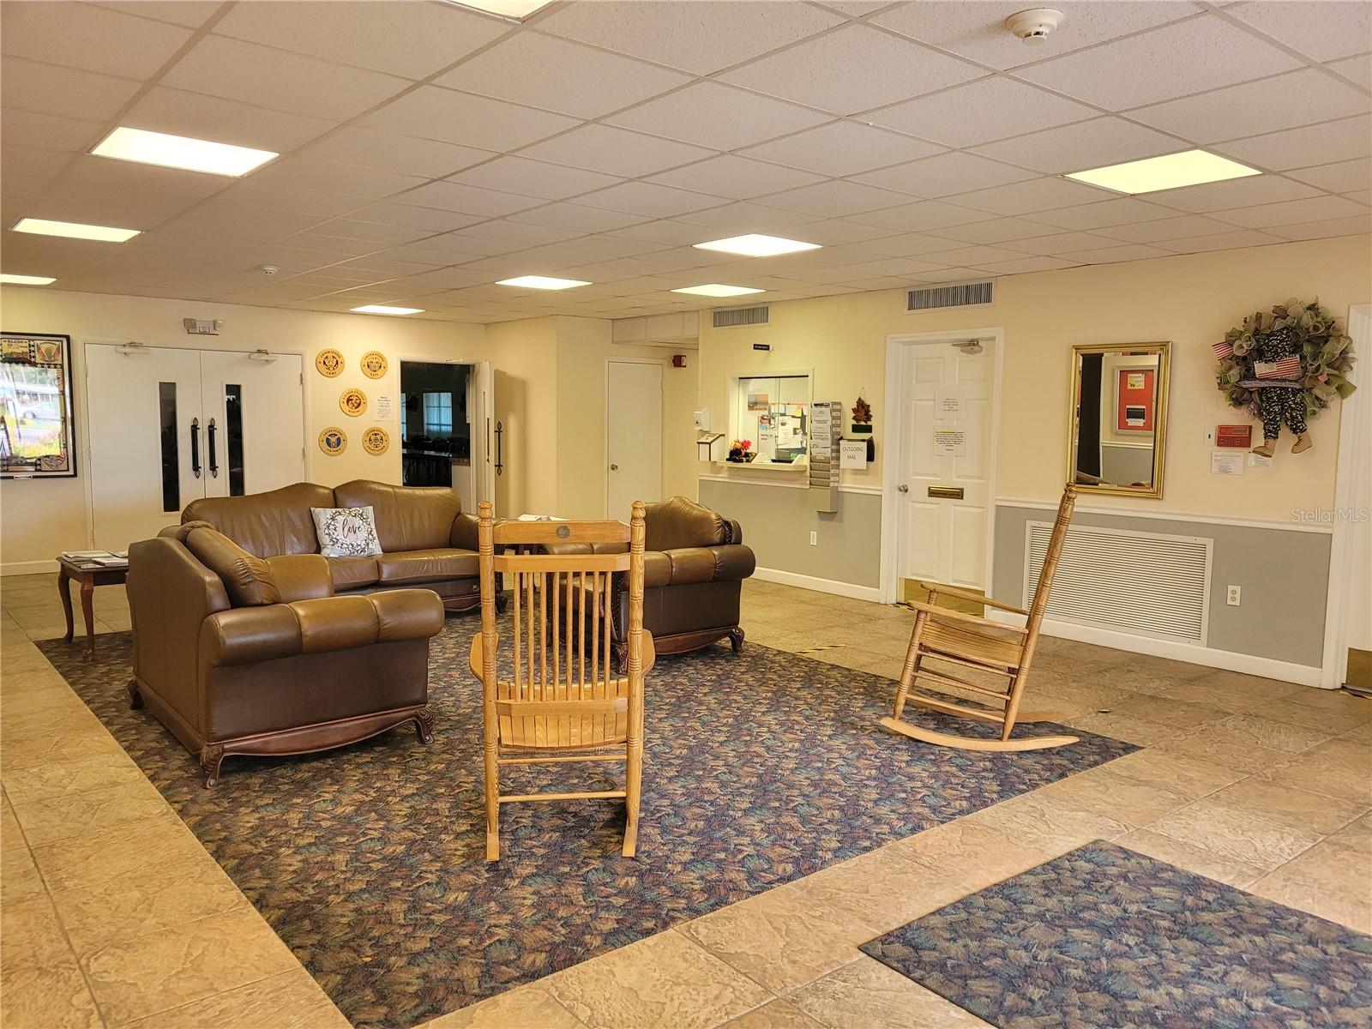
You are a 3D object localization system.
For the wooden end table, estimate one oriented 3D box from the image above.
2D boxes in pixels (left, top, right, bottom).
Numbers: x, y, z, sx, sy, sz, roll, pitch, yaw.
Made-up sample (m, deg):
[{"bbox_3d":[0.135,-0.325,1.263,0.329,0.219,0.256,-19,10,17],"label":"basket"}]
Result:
[{"bbox_3d":[-3.426,0.533,6.235,0.543,0.553,0.663,-3,7,-38],"label":"wooden end table"}]

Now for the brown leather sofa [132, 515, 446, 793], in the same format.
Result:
[{"bbox_3d":[-1.872,0.498,4.710,0.985,0.955,1.578,-3,7,-38],"label":"brown leather sofa"}]

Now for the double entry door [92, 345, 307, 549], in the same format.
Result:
[{"bbox_3d":[-4.580,-0.549,9.764,1.879,2.020,0.060,-3,7,-38],"label":"double entry door"}]

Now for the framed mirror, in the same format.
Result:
[{"bbox_3d":[2.713,-0.589,6.487,0.040,0.954,0.648,-3,7,-38],"label":"framed mirror"}]

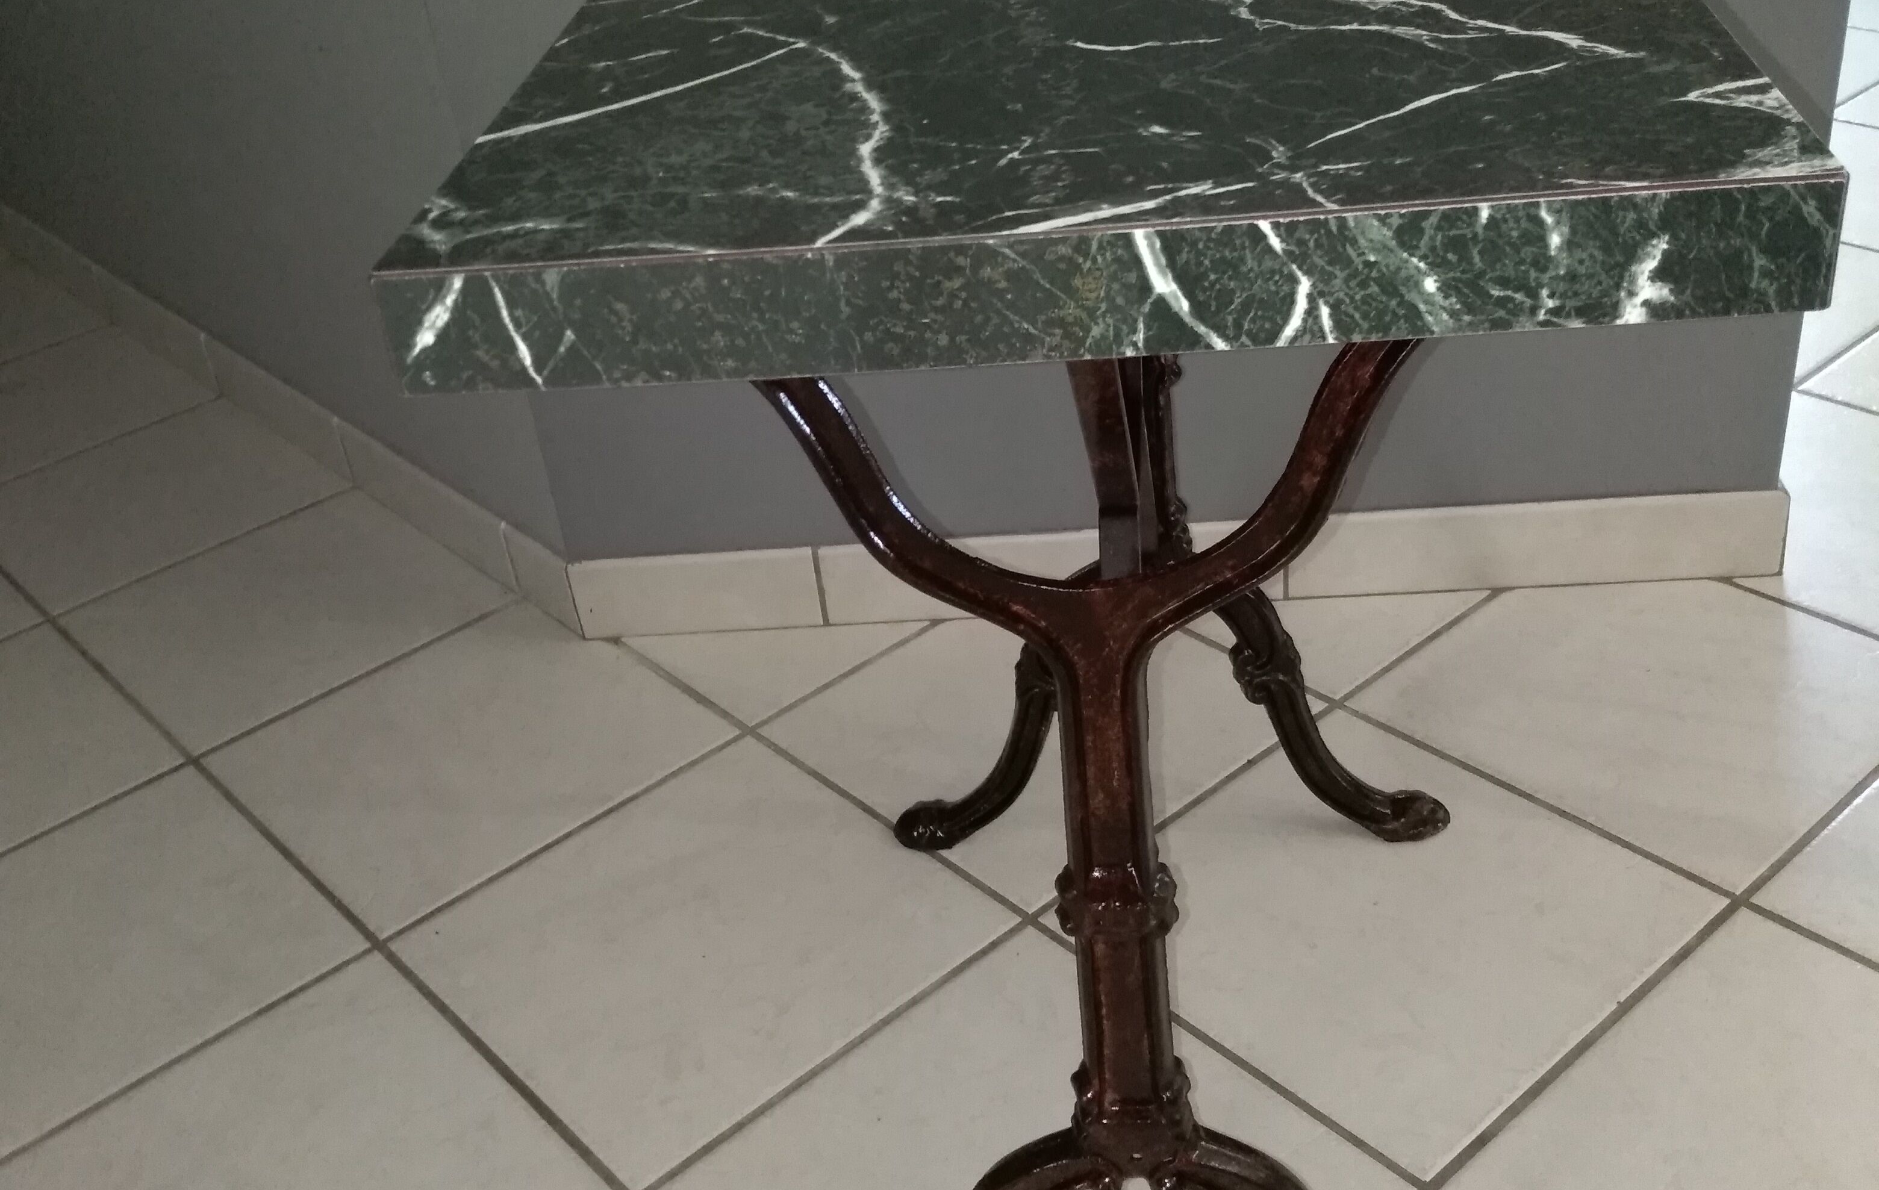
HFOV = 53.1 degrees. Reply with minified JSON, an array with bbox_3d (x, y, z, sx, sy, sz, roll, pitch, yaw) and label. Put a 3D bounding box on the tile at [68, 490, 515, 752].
[{"bbox_3d":[-0.627,0.016,1.819,0.320,0.010,0.334,-30,39,-31],"label":"tile"}]

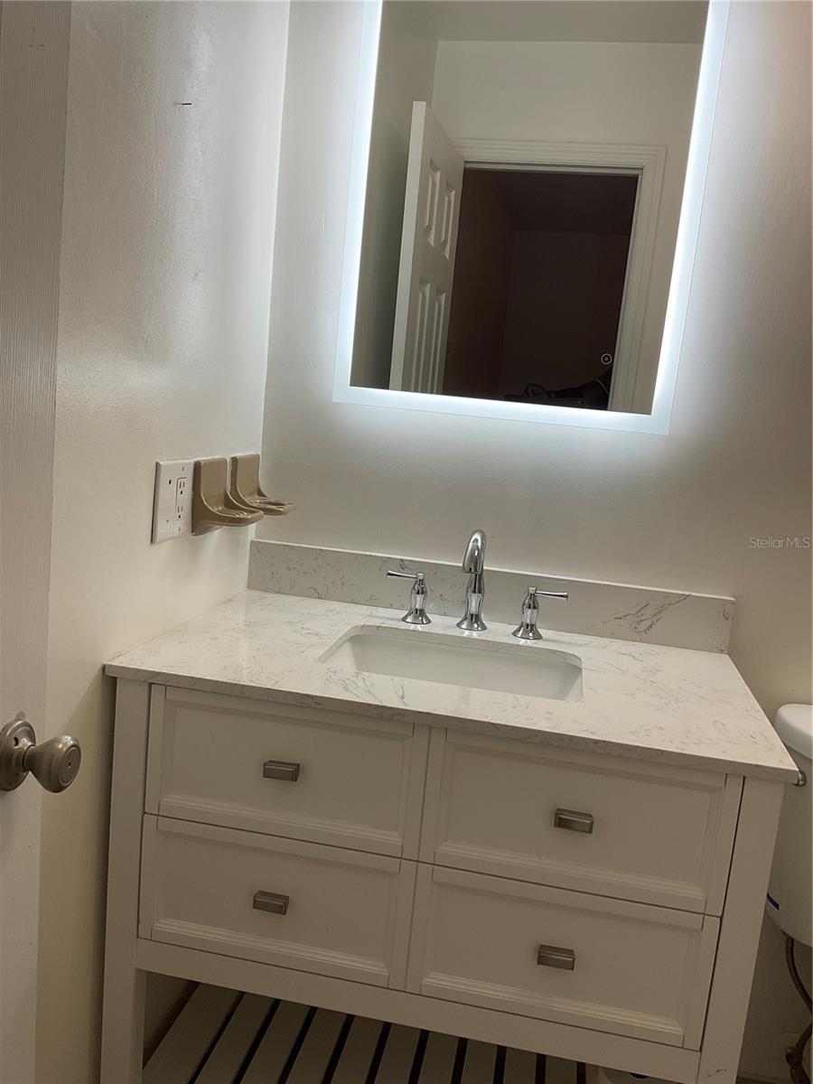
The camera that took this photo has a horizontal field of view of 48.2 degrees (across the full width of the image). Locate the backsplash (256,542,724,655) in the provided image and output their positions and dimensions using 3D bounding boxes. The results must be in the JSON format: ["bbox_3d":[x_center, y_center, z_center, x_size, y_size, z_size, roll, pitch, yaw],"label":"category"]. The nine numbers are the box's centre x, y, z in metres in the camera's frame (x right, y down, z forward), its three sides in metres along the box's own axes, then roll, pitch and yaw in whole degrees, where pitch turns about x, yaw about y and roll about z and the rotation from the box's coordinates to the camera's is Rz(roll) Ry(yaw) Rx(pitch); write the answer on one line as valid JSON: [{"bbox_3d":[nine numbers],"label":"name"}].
[{"bbox_3d":[0.138,0.098,1.710,0.908,0.098,0.019,7,9,10],"label":"backsplash"}]

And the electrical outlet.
[{"bbox_3d":[-0.359,-0.065,1.398,0.008,0.117,0.116,7,9,10],"label":"electrical outlet"}]

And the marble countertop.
[{"bbox_3d":[0.082,0.193,1.451,0.908,0.020,0.570,7,9,10],"label":"marble countertop"}]

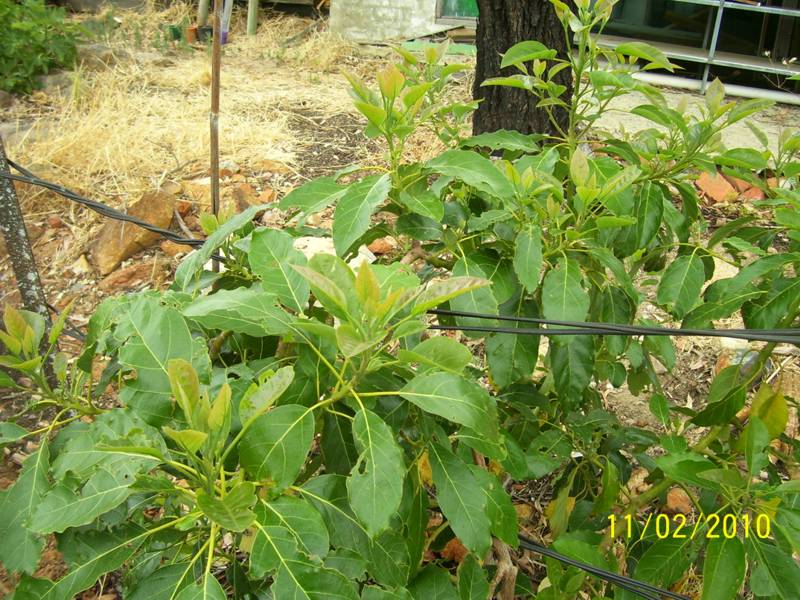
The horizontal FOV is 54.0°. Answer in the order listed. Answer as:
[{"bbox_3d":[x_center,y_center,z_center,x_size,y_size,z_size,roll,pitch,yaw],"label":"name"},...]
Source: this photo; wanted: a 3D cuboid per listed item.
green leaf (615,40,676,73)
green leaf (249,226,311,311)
[{"bbox_3d":[0.547,-0.542,1.750,0.143,0.035,0.060,22,32,8],"label":"green leaf"},{"bbox_3d":[-0.212,-0.052,1.380,0.095,0.030,0.201,-29,59,-12],"label":"green leaf"}]

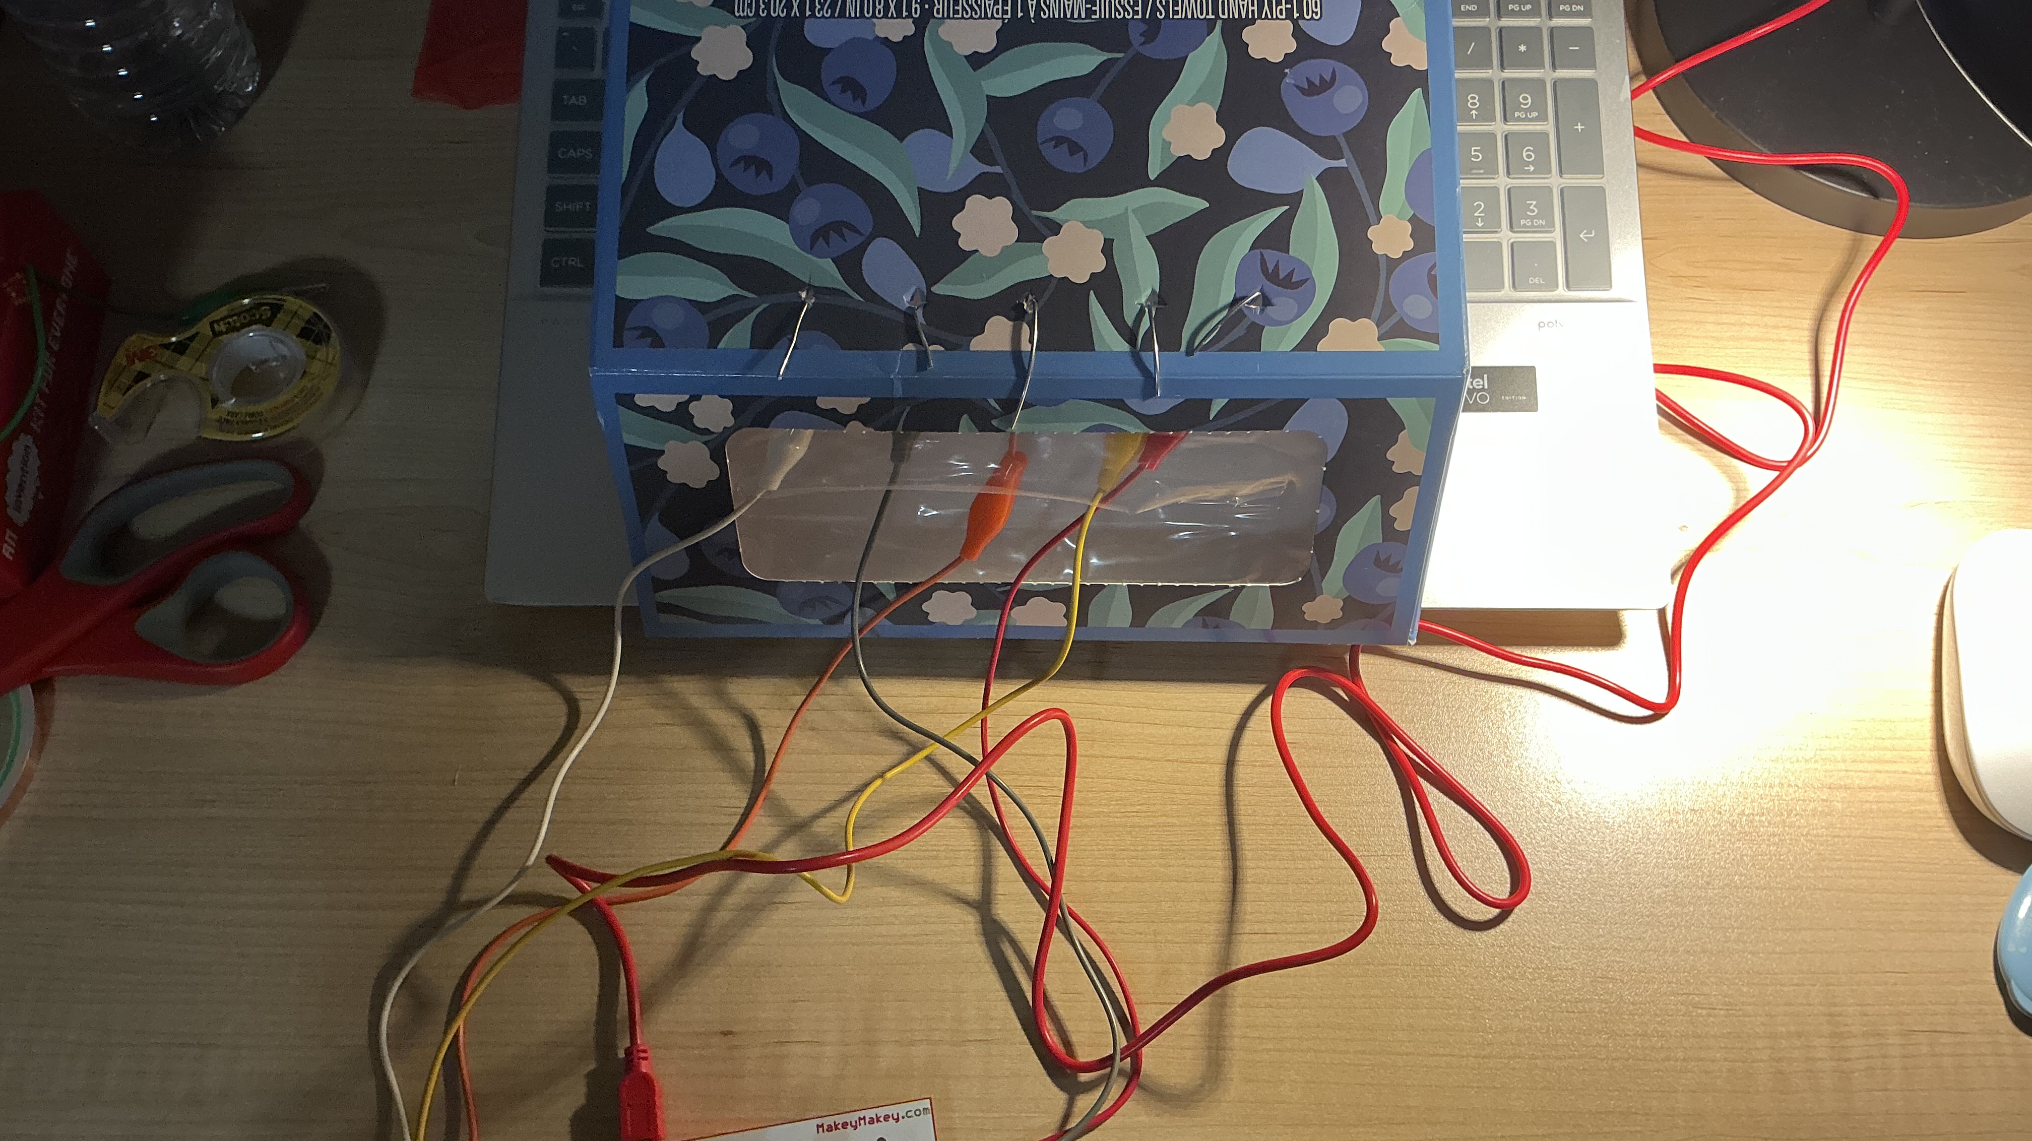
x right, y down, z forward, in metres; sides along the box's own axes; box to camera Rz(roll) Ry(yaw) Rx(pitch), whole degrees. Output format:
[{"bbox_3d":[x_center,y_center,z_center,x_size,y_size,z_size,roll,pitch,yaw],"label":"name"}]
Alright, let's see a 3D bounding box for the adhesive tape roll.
[{"bbox_3d":[-0.258,-0.061,0.538,0.079,0.016,0.055,-9,66,-4],"label":"adhesive tape roll"}]

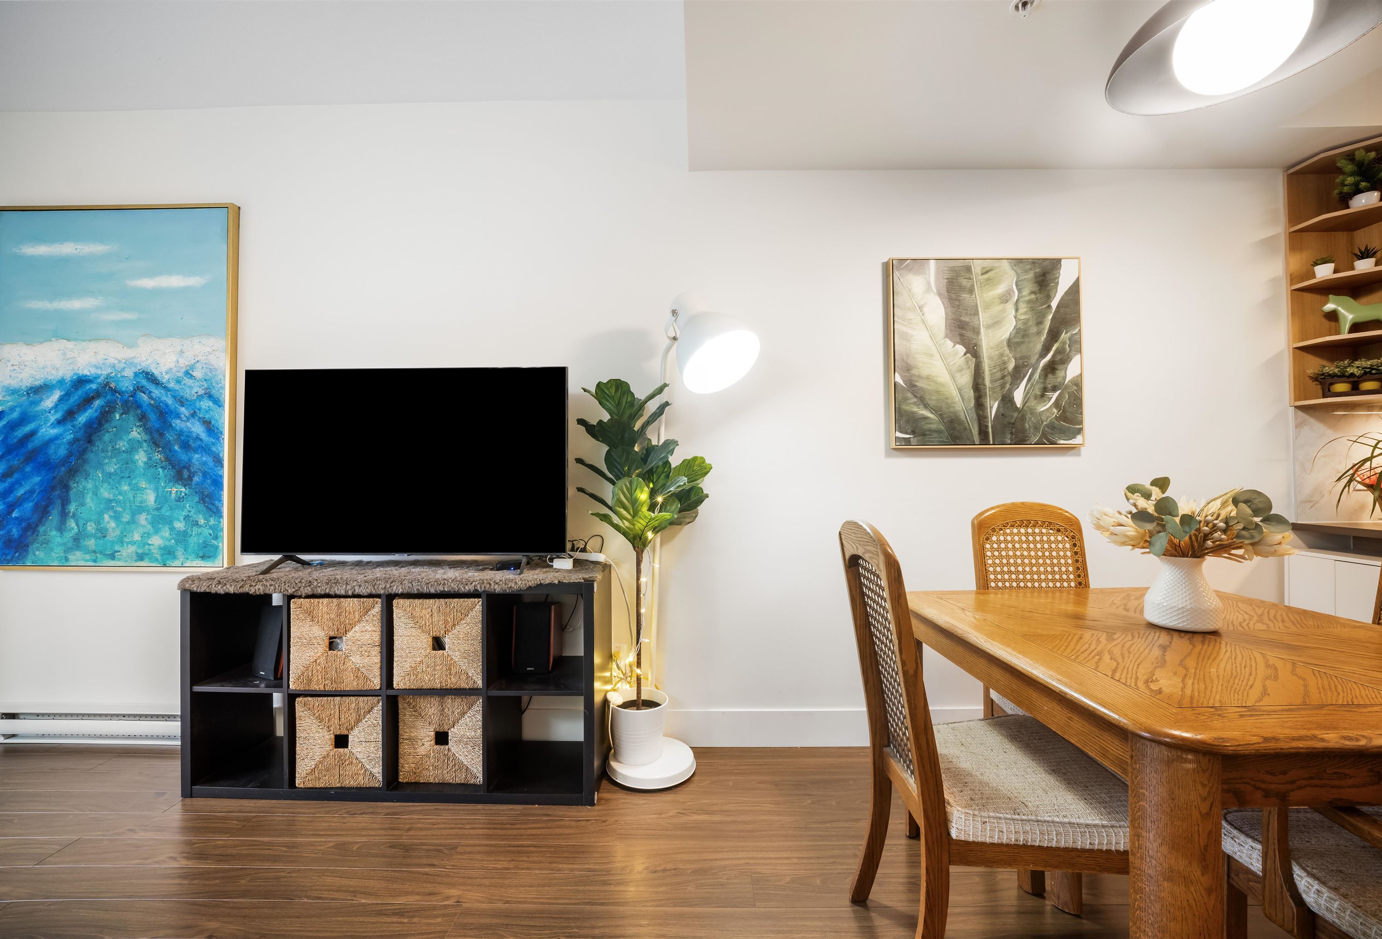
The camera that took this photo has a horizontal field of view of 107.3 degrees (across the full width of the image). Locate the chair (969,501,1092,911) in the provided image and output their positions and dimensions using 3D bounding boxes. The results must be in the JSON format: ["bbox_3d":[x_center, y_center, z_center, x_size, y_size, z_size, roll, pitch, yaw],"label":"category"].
[{"bbox_3d":[1.185,0.638,1.575,0.460,1.040,0.540,0,0,0],"label":"chair"}]

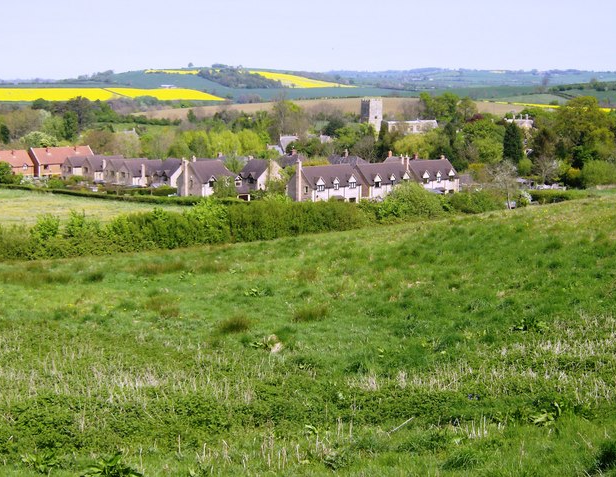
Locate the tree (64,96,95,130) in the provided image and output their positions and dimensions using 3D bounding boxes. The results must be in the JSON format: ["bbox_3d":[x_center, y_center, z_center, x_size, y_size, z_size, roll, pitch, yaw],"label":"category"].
[{"bbox_3d":[-90.690,-48.420,410.000,11.910,16.040,11.310,0,8,0],"label":"tree"}]

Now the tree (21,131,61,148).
[{"bbox_3d":[-84.160,-29.100,325.000,12.580,9.860,11.960,0,8,0],"label":"tree"}]

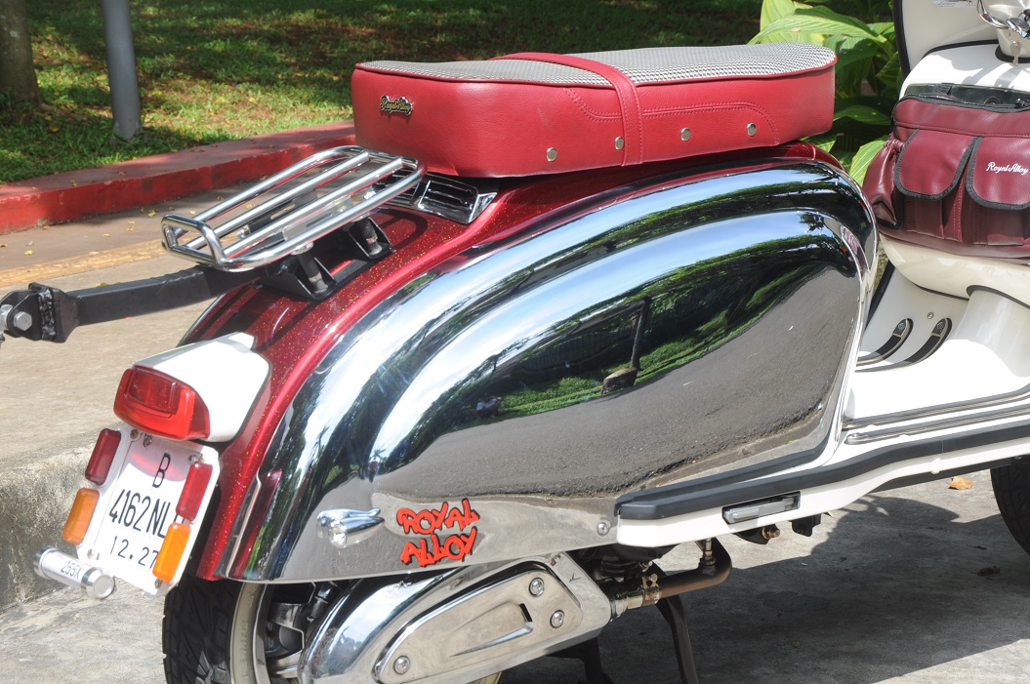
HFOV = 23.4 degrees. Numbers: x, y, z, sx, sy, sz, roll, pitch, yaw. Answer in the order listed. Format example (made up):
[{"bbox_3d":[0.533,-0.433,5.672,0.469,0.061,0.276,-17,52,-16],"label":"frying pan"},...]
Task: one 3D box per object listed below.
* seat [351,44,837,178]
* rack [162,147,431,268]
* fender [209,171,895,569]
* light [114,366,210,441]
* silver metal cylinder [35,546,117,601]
[{"bbox_3d":[0.114,-0.287,2.939,0.637,0.127,0.274,-10,14,-37],"label":"seat"},{"bbox_3d":[-0.239,-0.159,2.684,0.271,0.056,0.208,-31,26,-30],"label":"rack"},{"bbox_3d":[0.070,0.027,2.769,0.887,0.374,0.154,-10,14,-37],"label":"fender"},{"bbox_3d":[-0.379,0.066,2.615,0.047,0.067,0.145,-10,14,-37],"label":"light"},{"bbox_3d":[-0.464,0.243,2.620,0.027,0.027,0.130,-10,16,-38],"label":"silver metal cylinder"}]

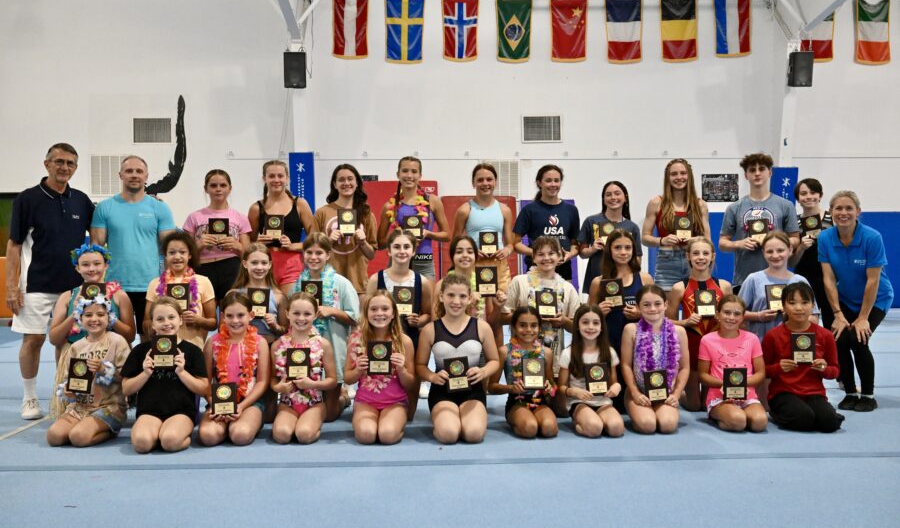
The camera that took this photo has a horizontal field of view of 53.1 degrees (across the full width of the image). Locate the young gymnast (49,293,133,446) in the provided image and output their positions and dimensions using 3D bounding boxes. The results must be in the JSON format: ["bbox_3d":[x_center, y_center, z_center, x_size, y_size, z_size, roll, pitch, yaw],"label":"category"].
[{"bbox_3d":[-2.033,0.572,5.090,0.420,0.800,0.580,0,1,-7],"label":"young gymnast"}]

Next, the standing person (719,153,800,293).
[{"bbox_3d":[2.229,0.066,6.480,0.550,1.720,0.340,0,1,14],"label":"standing person"}]

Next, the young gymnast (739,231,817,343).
[{"bbox_3d":[2.145,0.356,5.892,0.490,1.140,0.550,0,1,11],"label":"young gymnast"}]

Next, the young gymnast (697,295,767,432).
[{"bbox_3d":[1.659,0.562,5.265,0.410,0.750,0.500,0,1,9],"label":"young gymnast"}]

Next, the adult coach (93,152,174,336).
[{"bbox_3d":[-2.103,0.114,5.938,0.560,1.660,0.300,0,1,-9],"label":"adult coach"}]

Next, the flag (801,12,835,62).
[{"bbox_3d":[6.679,-4.264,16.400,0.650,1.170,0.060,0,1,-2],"label":"flag"}]

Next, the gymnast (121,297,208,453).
[{"bbox_3d":[-1.531,0.573,4.814,0.460,0.770,0.520,0,1,-11],"label":"gymnast"}]

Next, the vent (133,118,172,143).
[{"bbox_3d":[-4.562,-2.043,13.800,0.590,0.380,0.040,0,1,-2],"label":"vent"}]

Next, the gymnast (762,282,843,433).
[{"bbox_3d":[2.080,0.525,5.300,0.450,0.830,0.560,0,1,12],"label":"gymnast"}]

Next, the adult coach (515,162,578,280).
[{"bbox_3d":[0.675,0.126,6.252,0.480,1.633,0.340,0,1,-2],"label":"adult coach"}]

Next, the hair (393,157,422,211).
[{"bbox_3d":[-0.291,-0.554,6.190,0.204,0.373,0.220,0,1,-1],"label":"hair"}]

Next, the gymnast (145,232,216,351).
[{"bbox_3d":[-1.650,0.380,5.520,0.430,1.170,0.500,-1,1,-9],"label":"gymnast"}]

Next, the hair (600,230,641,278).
[{"bbox_3d":[1.042,-0.061,5.500,0.240,0.310,0.220,0,1,6],"label":"hair"}]

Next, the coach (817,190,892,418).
[{"bbox_3d":[2.586,0.240,5.754,0.460,1.389,0.640,0,1,33],"label":"coach"}]

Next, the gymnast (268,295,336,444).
[{"bbox_3d":[-0.839,0.564,5.120,0.370,0.800,0.570,0,1,-3],"label":"gymnast"}]

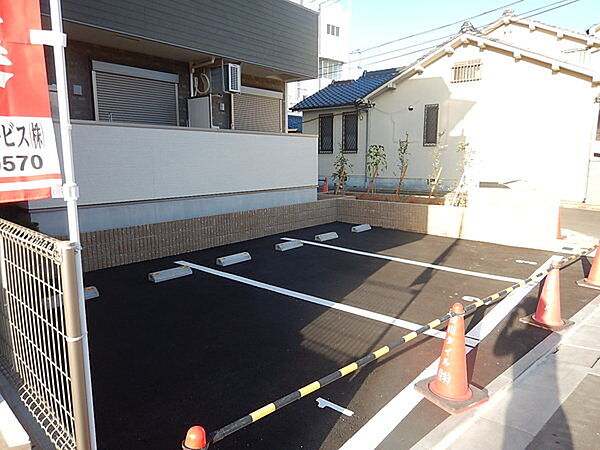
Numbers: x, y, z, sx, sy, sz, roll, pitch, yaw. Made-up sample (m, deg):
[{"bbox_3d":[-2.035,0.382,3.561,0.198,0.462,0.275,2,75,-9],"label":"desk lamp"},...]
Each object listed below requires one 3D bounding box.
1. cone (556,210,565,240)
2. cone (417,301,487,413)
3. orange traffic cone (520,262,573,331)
[{"bbox_3d":[5.709,-0.055,9.205,0.392,0.690,0.392,-5,11,-30],"label":"cone"},{"bbox_3d":[1.118,0.900,3.013,0.392,0.690,0.392,-5,11,-30],"label":"cone"},{"bbox_3d":[2.670,0.709,4.419,0.392,0.690,0.392,-5,11,-32],"label":"orange traffic cone"}]

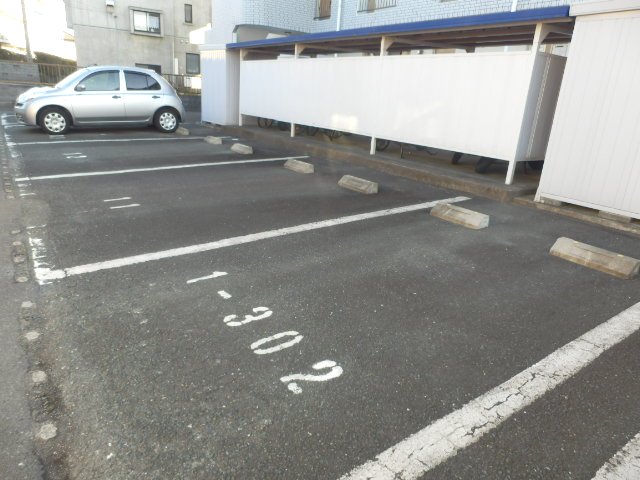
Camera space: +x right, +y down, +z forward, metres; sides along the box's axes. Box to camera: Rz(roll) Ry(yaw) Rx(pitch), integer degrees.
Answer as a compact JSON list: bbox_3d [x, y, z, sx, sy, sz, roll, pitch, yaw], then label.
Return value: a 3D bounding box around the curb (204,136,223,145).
[{"bbox_3d":[-2.306,-2.149,9.518,0.156,0.113,0.606,-11,24,-34],"label":"curb"}]

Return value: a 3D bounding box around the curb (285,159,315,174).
[{"bbox_3d":[-0.337,-1.155,6.925,0.156,0.113,0.606,-11,24,-34],"label":"curb"}]

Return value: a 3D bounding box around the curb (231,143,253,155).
[{"bbox_3d":[-1.501,-1.743,8.458,0.156,0.113,0.606,-11,24,-34],"label":"curb"}]

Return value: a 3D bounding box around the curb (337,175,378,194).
[{"bbox_3d":[0.490,-0.729,5.814,0.156,0.113,0.606,-11,24,-34],"label":"curb"}]

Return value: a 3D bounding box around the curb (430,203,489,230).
[{"bbox_3d":[1.430,-0.258,4.587,0.156,0.113,0.606,-11,24,-34],"label":"curb"}]

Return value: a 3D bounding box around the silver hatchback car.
[{"bbox_3d":[-5.248,-3.411,10.722,3.700,1.525,1.670,-11,23,-33],"label":"silver hatchback car"}]

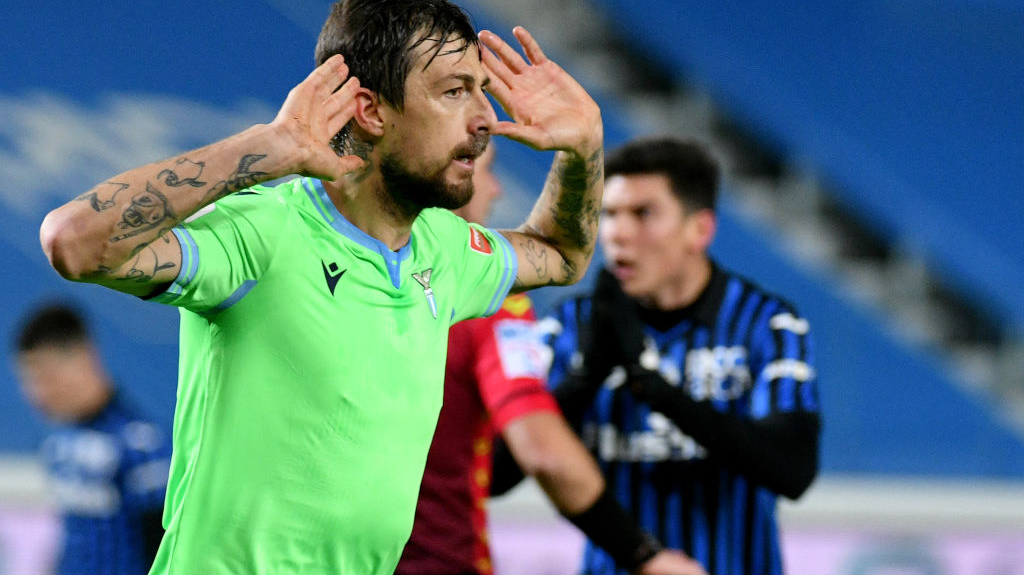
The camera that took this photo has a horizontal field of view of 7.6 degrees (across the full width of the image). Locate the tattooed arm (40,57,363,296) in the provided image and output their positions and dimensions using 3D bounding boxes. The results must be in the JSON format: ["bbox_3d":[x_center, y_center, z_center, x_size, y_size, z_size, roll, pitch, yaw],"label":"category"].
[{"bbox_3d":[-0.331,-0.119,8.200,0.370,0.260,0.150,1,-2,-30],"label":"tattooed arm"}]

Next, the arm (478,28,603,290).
[{"bbox_3d":[0.033,-0.144,8.650,0.130,0.295,0.310,-1,-2,26],"label":"arm"}]

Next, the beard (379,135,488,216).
[{"bbox_3d":[-0.075,-0.122,8.360,0.095,0.092,0.135,-1,-2,30],"label":"beard"}]

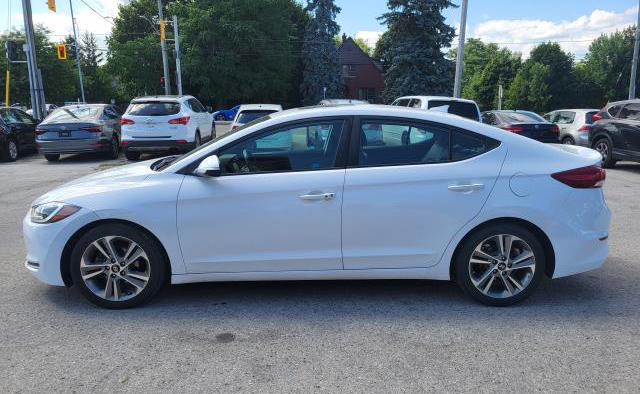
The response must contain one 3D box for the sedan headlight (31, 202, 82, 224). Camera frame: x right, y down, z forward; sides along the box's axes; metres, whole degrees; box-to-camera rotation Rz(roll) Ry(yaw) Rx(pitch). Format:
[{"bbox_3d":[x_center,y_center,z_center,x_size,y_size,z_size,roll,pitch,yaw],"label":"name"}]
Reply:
[{"bbox_3d":[-1.878,0.099,3.440,0.490,0.160,0.380,0,10,-1],"label":"sedan headlight"}]

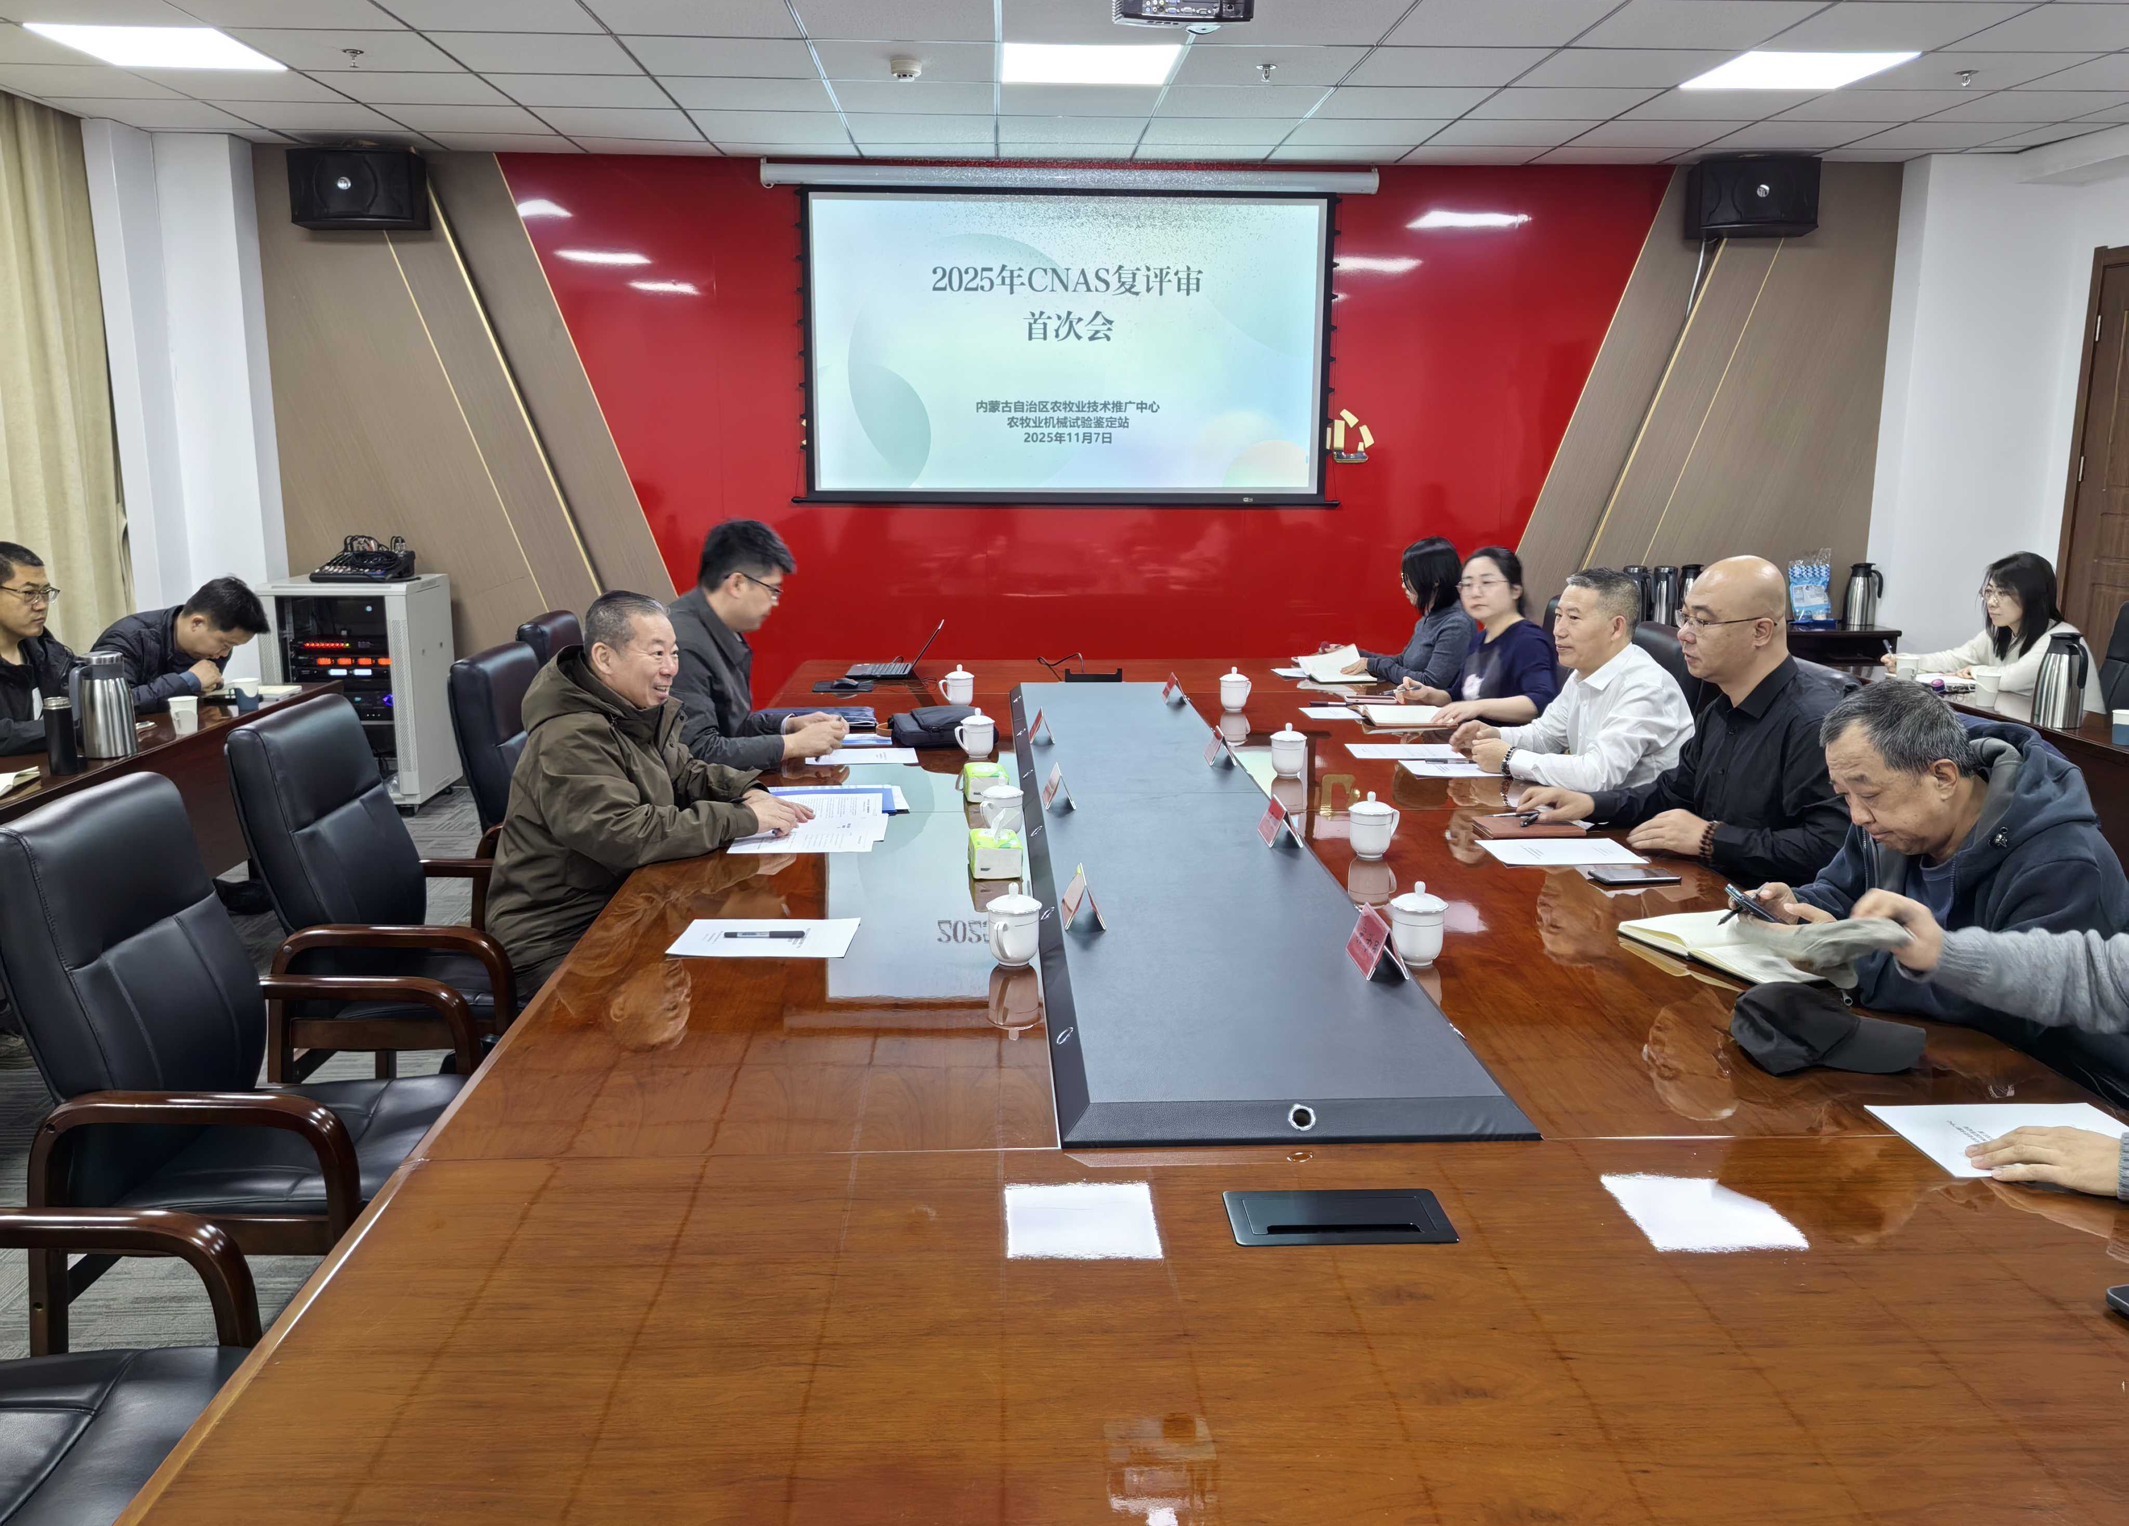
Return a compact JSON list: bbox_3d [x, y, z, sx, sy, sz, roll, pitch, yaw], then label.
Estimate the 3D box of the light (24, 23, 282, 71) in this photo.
[{"bbox_3d":[-2.923,-2.343,5.397,0.600,0.040,0.600,0,11,-3],"label":"light"}]

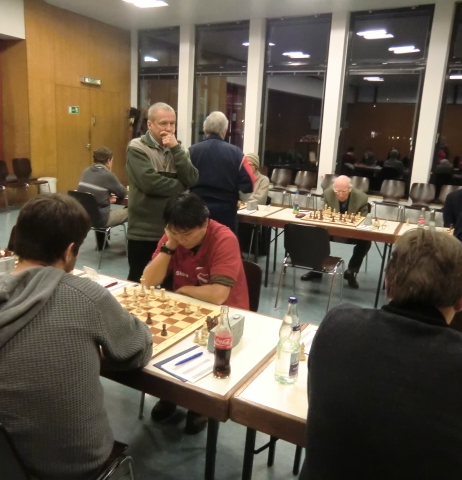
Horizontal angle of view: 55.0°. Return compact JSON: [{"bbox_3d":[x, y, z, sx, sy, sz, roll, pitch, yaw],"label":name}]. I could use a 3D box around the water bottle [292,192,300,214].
[{"bbox_3d":[0.710,-0.409,4.800,0.067,0.240,0.067,9,15,26],"label":"water bottle"}]

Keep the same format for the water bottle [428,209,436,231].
[{"bbox_3d":[1.911,-0.179,4.194,0.066,0.240,0.066,9,14,24],"label":"water bottle"}]

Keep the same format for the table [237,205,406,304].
[{"bbox_3d":[0.902,0.139,4.818,1.645,0.752,0.697,9,14,24],"label":"table"}]

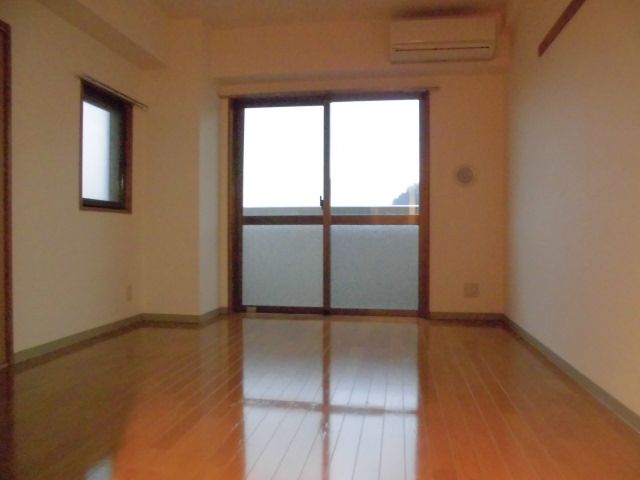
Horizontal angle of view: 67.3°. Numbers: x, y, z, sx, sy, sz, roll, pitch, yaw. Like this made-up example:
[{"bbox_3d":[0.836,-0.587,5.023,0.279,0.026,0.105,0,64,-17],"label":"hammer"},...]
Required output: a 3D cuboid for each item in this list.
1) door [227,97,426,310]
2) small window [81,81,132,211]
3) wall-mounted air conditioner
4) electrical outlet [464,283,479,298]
[{"bbox_3d":[0.060,-0.297,4.155,1.740,1.920,0.110,0,0,9],"label":"door"},{"bbox_3d":[-1.517,-0.612,3.390,0.100,0.850,0.620,0,0,9],"label":"small window"},{"bbox_3d":[0.932,-1.528,3.712,0.775,0.268,0.200,0,0,9],"label":"wall-mounted air conditioner"},{"bbox_3d":[1.247,0.417,3.941,0.118,0.118,0.014,0,0,9],"label":"electrical outlet"}]

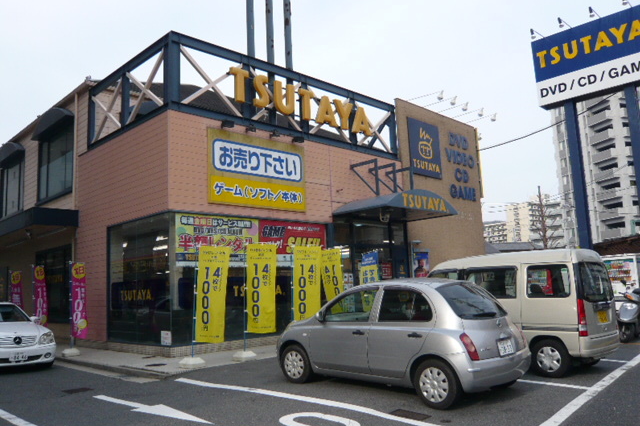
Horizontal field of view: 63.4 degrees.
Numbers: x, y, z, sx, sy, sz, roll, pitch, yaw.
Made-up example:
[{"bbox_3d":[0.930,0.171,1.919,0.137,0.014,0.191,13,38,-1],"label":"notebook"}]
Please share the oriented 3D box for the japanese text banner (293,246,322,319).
[{"bbox_3d":[-0.288,1.649,11.837,0.600,1.800,0.050,1,-8,-25],"label":"japanese text banner"}]

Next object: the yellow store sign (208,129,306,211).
[{"bbox_3d":[-1.427,-1.002,12.768,3.000,1.780,0.120,5,-11,-45],"label":"yellow store sign"}]

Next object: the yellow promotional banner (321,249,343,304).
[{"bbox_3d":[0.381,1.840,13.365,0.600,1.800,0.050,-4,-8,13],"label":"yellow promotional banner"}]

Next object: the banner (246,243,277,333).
[{"bbox_3d":[-1.231,1.550,10.833,0.600,1.800,0.050,1,-8,-25],"label":"banner"}]

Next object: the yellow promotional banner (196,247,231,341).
[{"bbox_3d":[-2.050,1.535,9.967,0.600,1.800,0.050,1,-8,-25],"label":"yellow promotional banner"}]

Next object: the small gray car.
[{"bbox_3d":[0.983,1.711,7.504,1.660,1.525,3.700,5,-10,-44],"label":"small gray car"}]

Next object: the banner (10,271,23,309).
[{"bbox_3d":[-8.744,2.546,14.930,0.600,1.800,0.050,-7,-9,28],"label":"banner"}]

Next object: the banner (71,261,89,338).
[{"bbox_3d":[-5.890,2.116,12.690,0.600,1.800,0.050,-7,-9,28],"label":"banner"}]

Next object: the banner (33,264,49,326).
[{"bbox_3d":[-7.428,2.316,13.809,0.600,1.800,0.050,-7,-9,28],"label":"banner"}]

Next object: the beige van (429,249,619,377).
[{"bbox_3d":[2.907,1.630,8.734,1.475,1.850,3.400,5,-10,-44],"label":"beige van"}]

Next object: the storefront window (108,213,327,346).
[{"bbox_3d":[-2.507,1.689,13.414,4.750,2.800,3.050,5,-11,-45],"label":"storefront window"}]

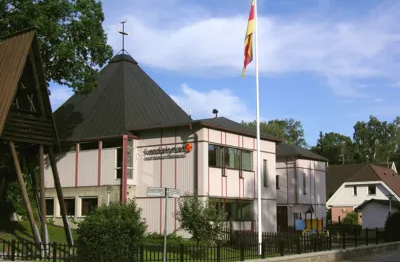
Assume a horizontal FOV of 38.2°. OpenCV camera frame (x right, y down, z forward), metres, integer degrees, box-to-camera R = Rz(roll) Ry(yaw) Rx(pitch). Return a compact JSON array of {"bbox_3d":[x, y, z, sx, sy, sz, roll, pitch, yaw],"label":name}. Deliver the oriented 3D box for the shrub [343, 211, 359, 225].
[{"bbox_3d":[14.422,8.432,55.370,1.551,1.421,1.500,0,-8,0],"label":"shrub"}]

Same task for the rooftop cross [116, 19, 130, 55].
[{"bbox_3d":[-5.405,-6.665,40.826,0.350,2.595,1.100,-6,-10,37],"label":"rooftop cross"}]

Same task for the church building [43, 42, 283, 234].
[{"bbox_3d":[-2.774,0.355,37.465,14.500,12.424,10.000,-6,-10,37],"label":"church building"}]

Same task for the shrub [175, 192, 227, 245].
[{"bbox_3d":[0.040,3.505,22.935,2.024,2.197,2.000,0,-8,0],"label":"shrub"}]

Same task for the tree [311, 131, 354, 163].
[{"bbox_3d":[19.671,6.508,84.948,7.500,13.000,7.000,0,-8,0],"label":"tree"}]

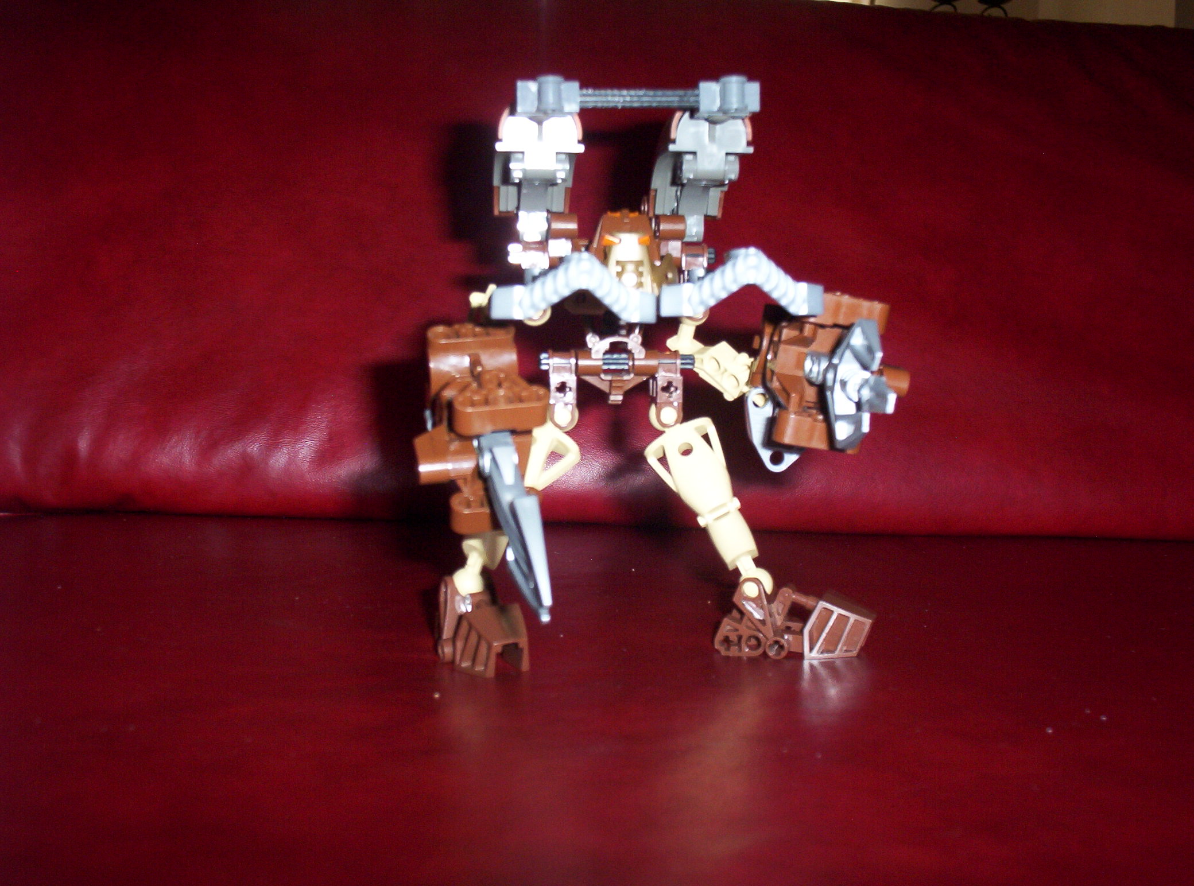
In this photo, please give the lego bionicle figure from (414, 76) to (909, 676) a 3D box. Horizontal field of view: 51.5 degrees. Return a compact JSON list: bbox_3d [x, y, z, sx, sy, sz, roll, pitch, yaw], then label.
[{"bbox_3d":[0.018,-0.015,0.340,0.135,0.166,0.107,0,7,-3],"label":"lego bionicle figure"}]

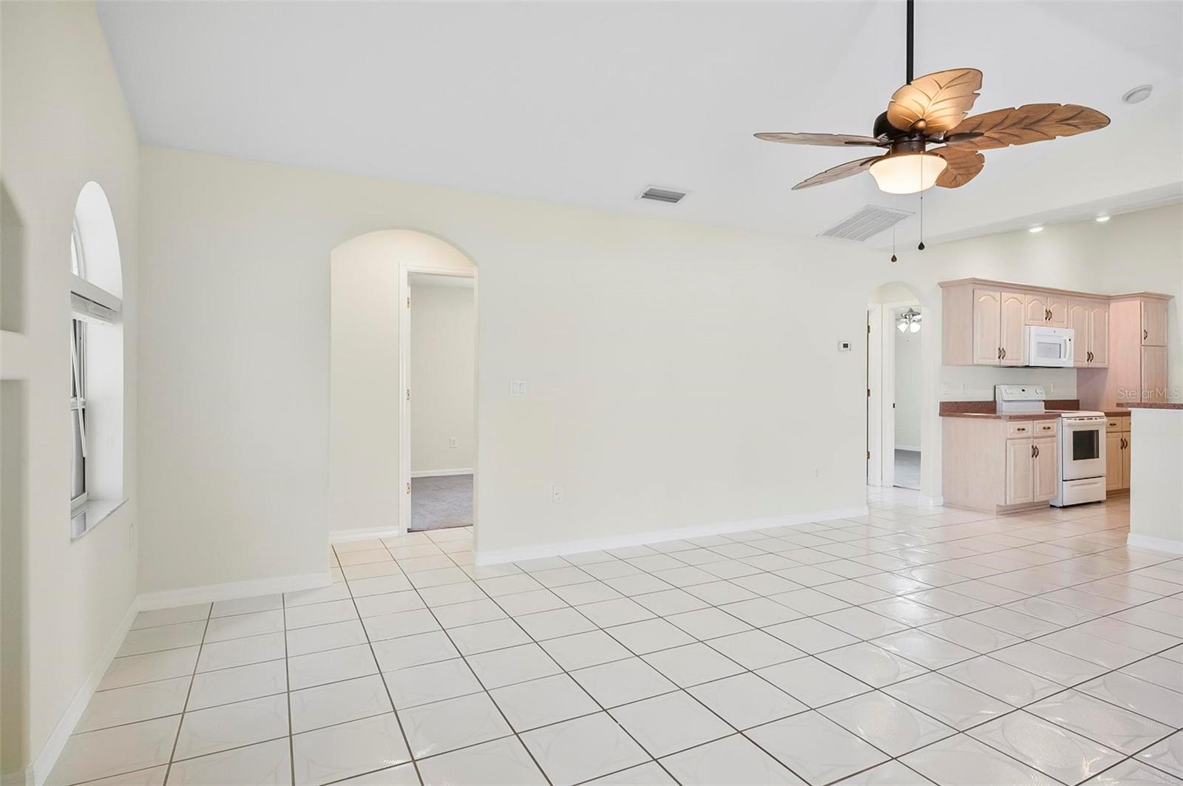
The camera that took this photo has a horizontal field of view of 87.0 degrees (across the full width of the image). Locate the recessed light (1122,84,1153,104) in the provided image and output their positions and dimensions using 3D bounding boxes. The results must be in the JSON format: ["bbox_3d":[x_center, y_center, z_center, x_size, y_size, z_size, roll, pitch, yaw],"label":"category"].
[{"bbox_3d":[3.288,-1.780,3.745,0.146,0.038,0.146,0,-14,-27],"label":"recessed light"}]

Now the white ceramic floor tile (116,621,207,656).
[{"bbox_3d":[-1.980,1.138,2.893,0.332,0.010,0.332,0,1,-27],"label":"white ceramic floor tile"}]

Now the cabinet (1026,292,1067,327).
[{"bbox_3d":[4.597,-0.841,6.531,0.765,0.370,0.335,0,1,-27],"label":"cabinet"}]

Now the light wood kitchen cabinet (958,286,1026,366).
[{"bbox_3d":[3.850,-0.634,6.115,0.820,0.745,0.320,0,1,-27],"label":"light wood kitchen cabinet"}]

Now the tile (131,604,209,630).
[{"bbox_3d":[-2.124,1.134,3.163,0.341,0.010,0.280,0,1,-27],"label":"tile"}]

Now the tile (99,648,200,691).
[{"bbox_3d":[-1.826,1.143,2.598,0.318,0.010,0.327,0,1,-27],"label":"tile"}]

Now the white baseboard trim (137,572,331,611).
[{"bbox_3d":[-1.902,1.068,3.381,0.895,0.090,0.015,0,1,-27],"label":"white baseboard trim"}]

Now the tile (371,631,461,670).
[{"bbox_3d":[-0.778,1.142,2.759,0.333,0.010,0.330,0,1,-27],"label":"tile"}]

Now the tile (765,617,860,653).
[{"bbox_3d":[1.029,1.141,2.930,0.332,0.010,0.326,0,1,-27],"label":"tile"}]

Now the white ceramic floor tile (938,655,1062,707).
[{"bbox_3d":[1.631,1.148,2.491,0.332,0.010,0.326,0,1,-27],"label":"white ceramic floor tile"}]

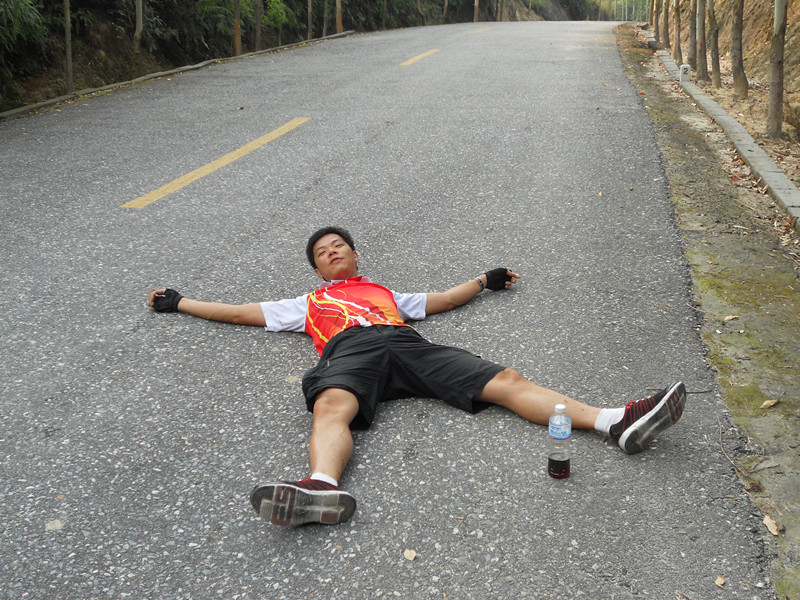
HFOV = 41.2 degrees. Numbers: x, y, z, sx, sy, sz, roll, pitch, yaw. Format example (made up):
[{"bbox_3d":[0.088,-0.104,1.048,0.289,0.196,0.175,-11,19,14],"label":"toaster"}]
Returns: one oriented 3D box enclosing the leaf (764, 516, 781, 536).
[{"bbox_3d":[0.991,0.601,2.832,0.035,0.018,0.085,0,17,4],"label":"leaf"}]

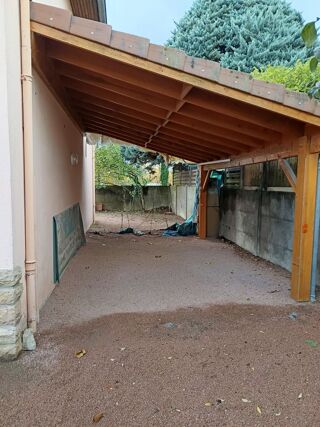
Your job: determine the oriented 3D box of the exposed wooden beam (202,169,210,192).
[{"bbox_3d":[1.215,-0.841,7.707,0.080,0.100,0.640,0,-39,-8],"label":"exposed wooden beam"}]

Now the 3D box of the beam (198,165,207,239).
[{"bbox_3d":[1.196,-0.293,8.058,0.150,2.000,0.150,0,6,-8],"label":"beam"}]

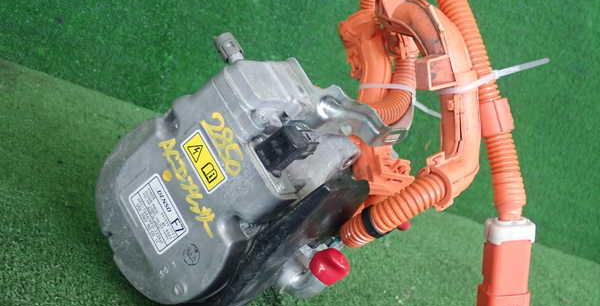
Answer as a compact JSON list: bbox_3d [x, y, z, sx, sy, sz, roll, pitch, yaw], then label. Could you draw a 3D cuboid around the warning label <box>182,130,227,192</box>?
[{"bbox_3d":[-0.074,0.007,0.610,0.044,0.021,0.001,58,26,15],"label":"warning label"}]

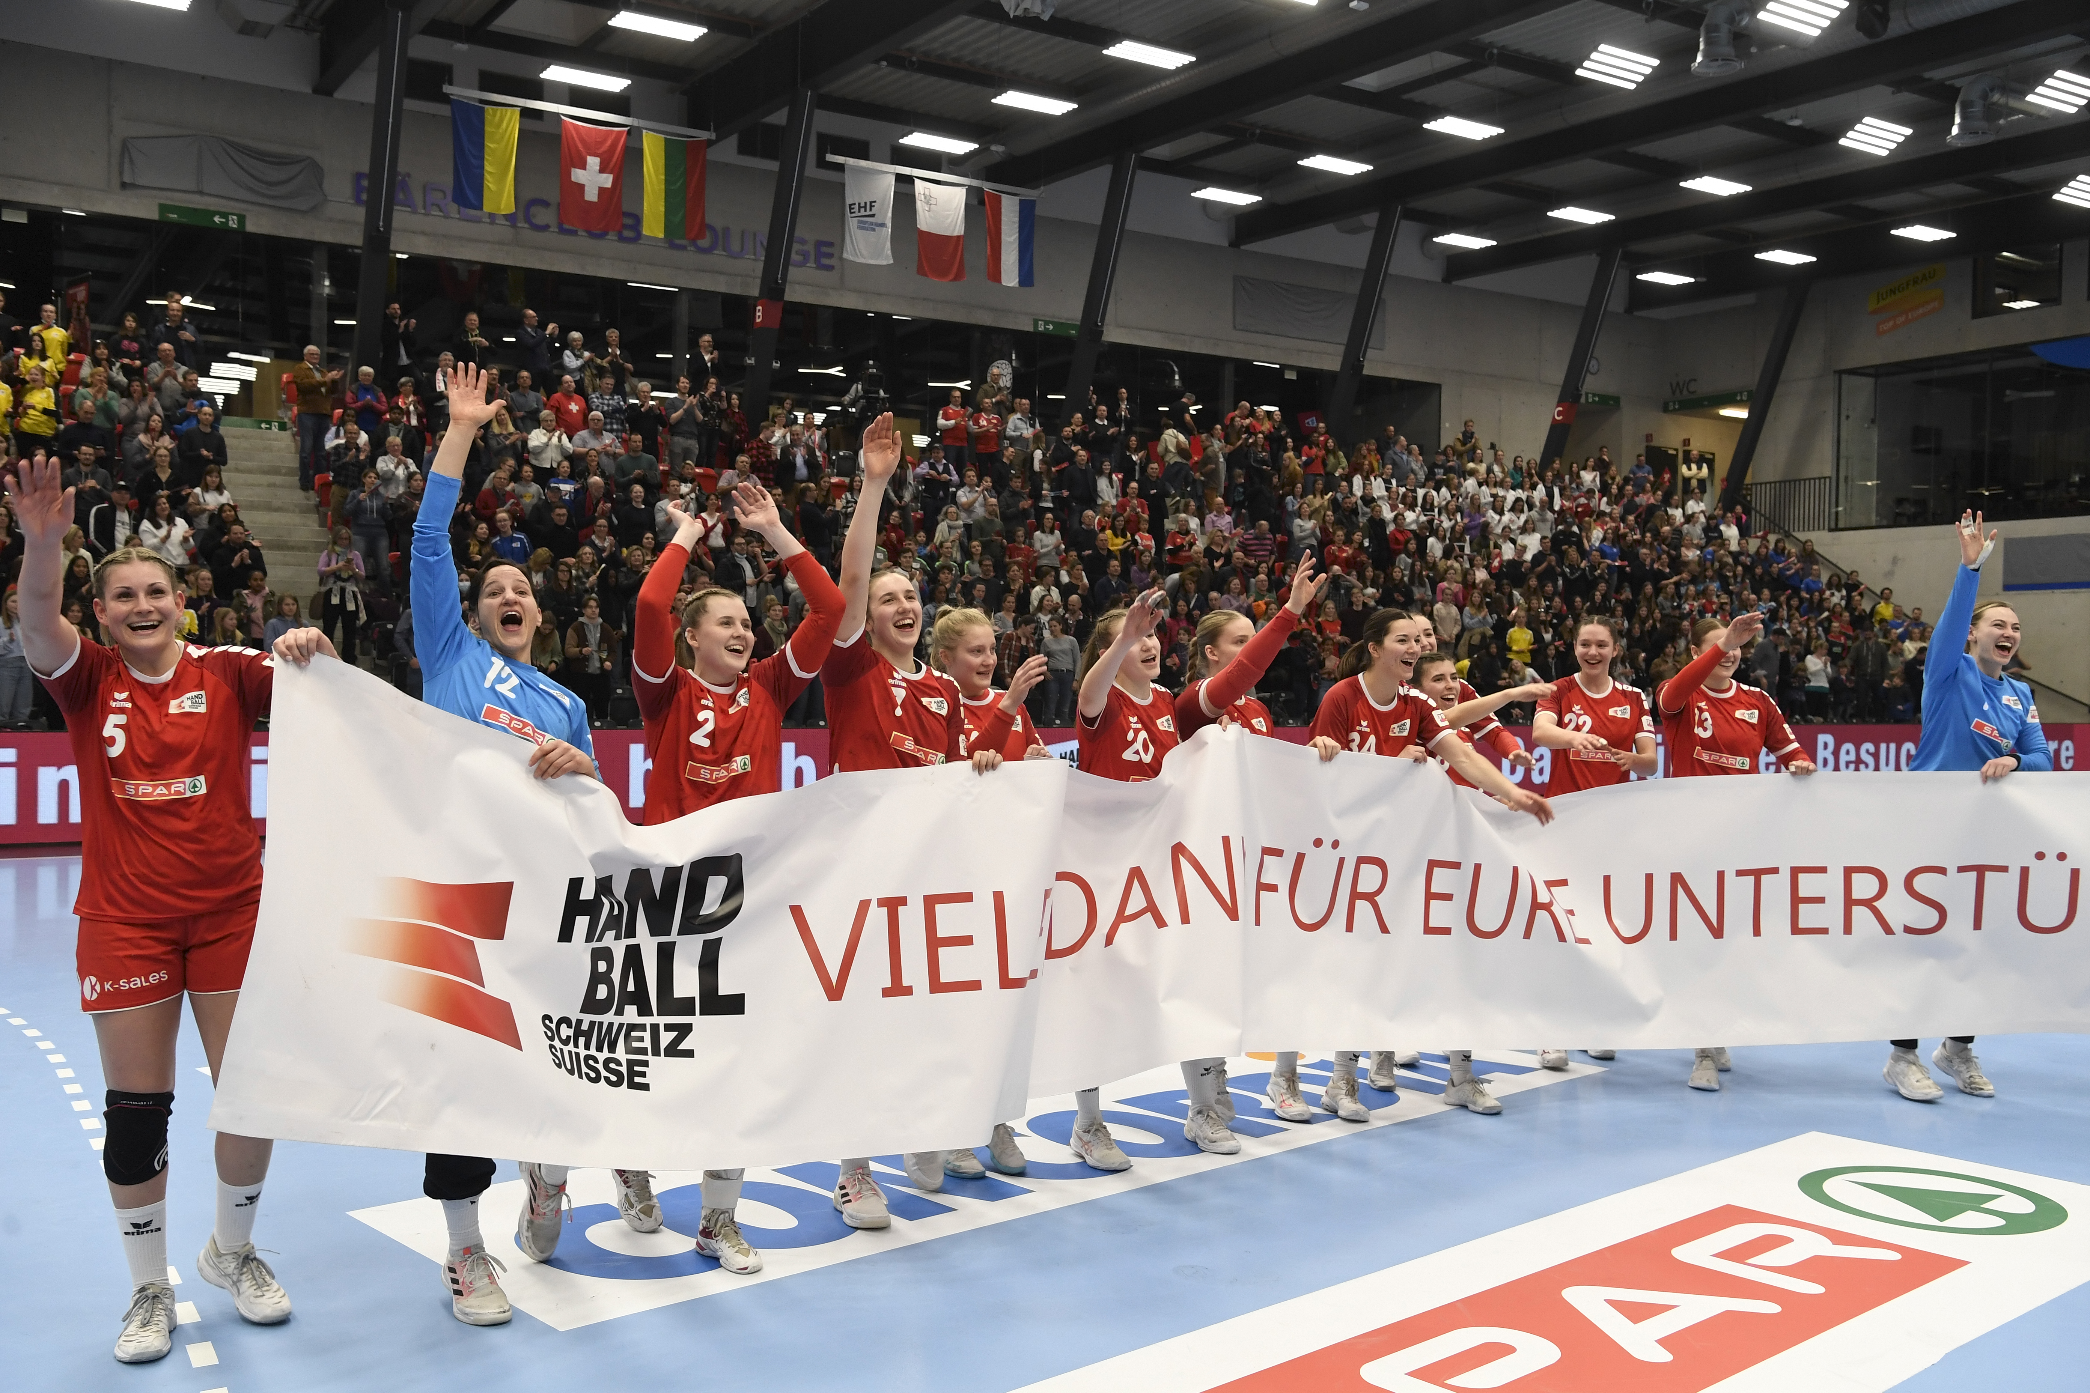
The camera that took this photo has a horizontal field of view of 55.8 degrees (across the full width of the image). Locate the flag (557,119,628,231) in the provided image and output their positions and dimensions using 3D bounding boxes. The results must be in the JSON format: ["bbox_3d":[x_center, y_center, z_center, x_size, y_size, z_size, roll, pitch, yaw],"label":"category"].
[{"bbox_3d":[-6.128,-7.086,26.840,1.000,1.500,0.100,0,2,-35],"label":"flag"}]

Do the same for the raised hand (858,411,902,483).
[{"bbox_3d":[-0.457,-0.688,5.470,0.105,0.190,0.070,10,3,-17],"label":"raised hand"}]

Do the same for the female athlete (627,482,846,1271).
[{"bbox_3d":[-0.810,0.440,5.170,0.600,2.000,0.530,0,1,-27],"label":"female athlete"}]

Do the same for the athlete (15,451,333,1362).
[{"bbox_3d":[-1.985,0.447,4.480,0.750,1.960,0.500,1,2,-20],"label":"athlete"}]

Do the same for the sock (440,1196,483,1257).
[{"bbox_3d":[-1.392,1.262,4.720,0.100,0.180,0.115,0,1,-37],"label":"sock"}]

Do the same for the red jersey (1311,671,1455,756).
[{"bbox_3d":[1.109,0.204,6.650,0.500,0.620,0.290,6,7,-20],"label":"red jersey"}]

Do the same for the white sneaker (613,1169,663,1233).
[{"bbox_3d":[-1.115,1.325,5.390,0.105,0.120,0.280,0,32,-32],"label":"white sneaker"}]

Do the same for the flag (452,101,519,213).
[{"bbox_3d":[-7.360,-7.105,25.977,0.980,1.480,0.100,0,2,-35],"label":"flag"}]

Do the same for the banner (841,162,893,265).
[{"bbox_3d":[-2.640,-7.160,29.277,0.950,1.470,0.100,0,2,-35],"label":"banner"}]

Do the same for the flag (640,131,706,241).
[{"bbox_3d":[-5.167,-7.127,27.514,1.000,1.470,0.100,0,2,-35],"label":"flag"}]

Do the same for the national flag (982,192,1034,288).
[{"bbox_3d":[-0.578,-7.523,32.500,0.980,1.480,0.100,0,1,-34],"label":"national flag"}]

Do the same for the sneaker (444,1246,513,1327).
[{"bbox_3d":[-1.337,1.383,4.660,0.110,0.125,0.285,0,2,-24],"label":"sneaker"}]

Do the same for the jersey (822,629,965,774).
[{"bbox_3d":[-0.425,0.150,5.470,0.460,0.680,0.280,0,2,-36],"label":"jersey"}]

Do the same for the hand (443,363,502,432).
[{"bbox_3d":[-1.386,-0.724,4.780,0.145,0.175,0.060,1,2,-18],"label":"hand"}]

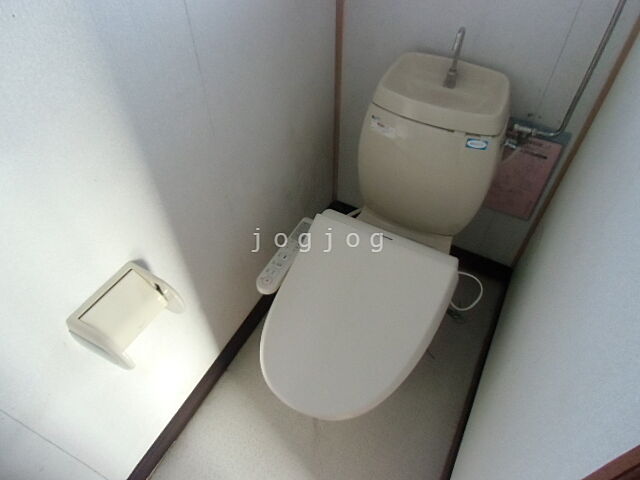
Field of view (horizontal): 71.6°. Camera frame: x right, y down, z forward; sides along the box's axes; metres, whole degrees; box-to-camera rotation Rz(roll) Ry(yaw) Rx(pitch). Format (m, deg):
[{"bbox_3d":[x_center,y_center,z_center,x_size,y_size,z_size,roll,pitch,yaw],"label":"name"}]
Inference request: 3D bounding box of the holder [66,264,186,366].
[{"bbox_3d":[-0.349,0.138,0.812,0.102,0.092,0.151,22,53,18],"label":"holder"}]

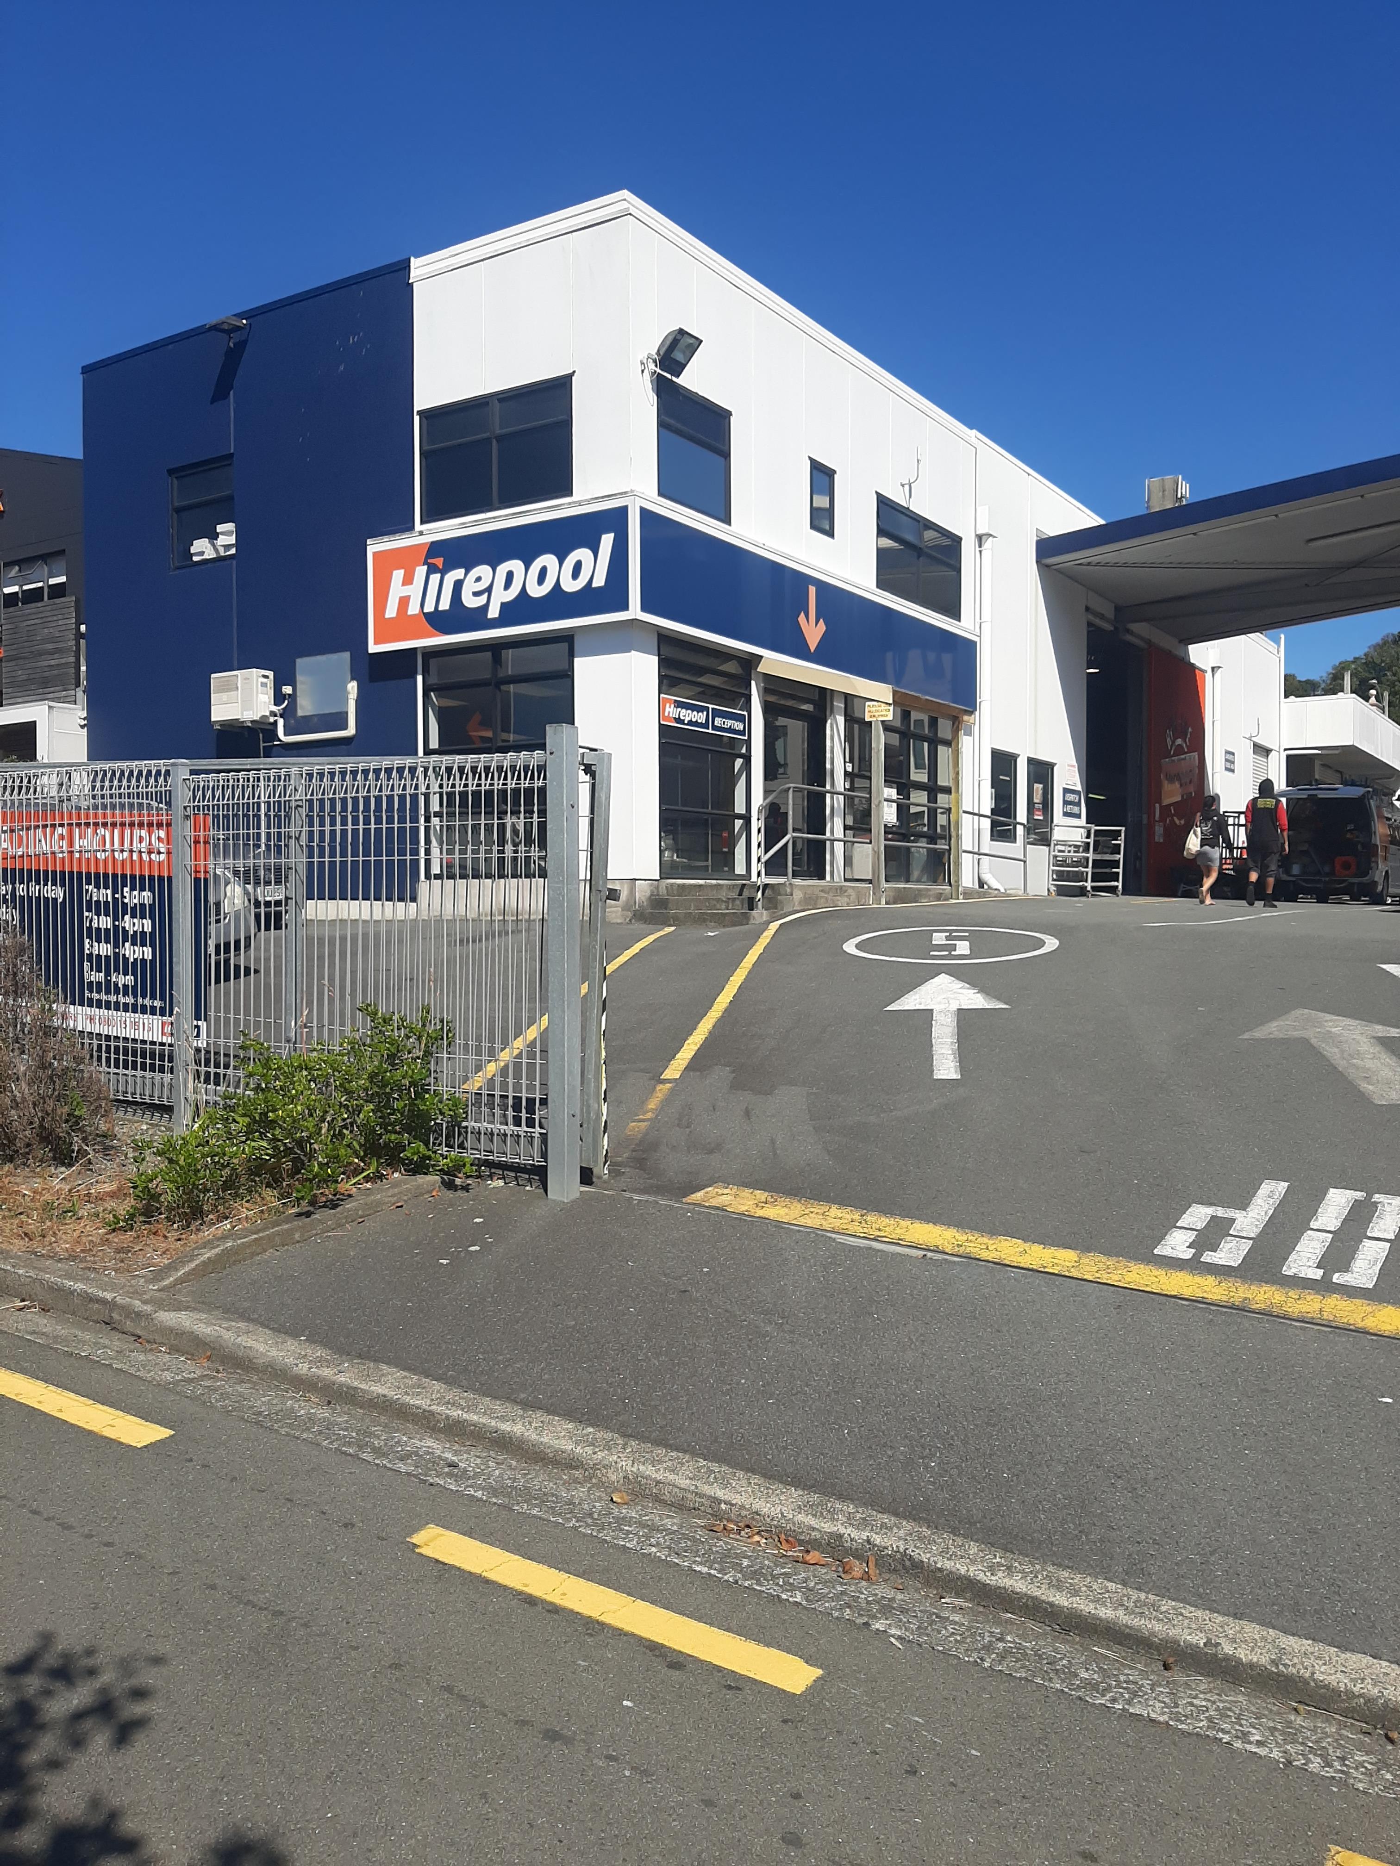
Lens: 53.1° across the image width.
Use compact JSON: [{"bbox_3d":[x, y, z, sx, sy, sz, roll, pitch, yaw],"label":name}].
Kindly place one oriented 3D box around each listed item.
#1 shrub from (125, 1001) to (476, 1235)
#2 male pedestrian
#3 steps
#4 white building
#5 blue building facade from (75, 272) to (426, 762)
[{"bbox_3d":[-1.761,0.729,6.224,1.080,0.820,1.080,1,2,33],"label":"shrub"},{"bbox_3d":[7.637,-1.229,18.900,0.580,1.770,0.500,1,2,28],"label":"male pedestrian"},{"bbox_3d":[1.196,-0.348,15.503,1.330,0.460,4.800,1,2,33],"label":"steps"},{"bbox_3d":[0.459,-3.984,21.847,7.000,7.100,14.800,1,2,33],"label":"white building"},{"bbox_3d":[-5.631,-3.858,17.110,6.100,7.150,0.500,1,2,33],"label":"blue building facade"}]

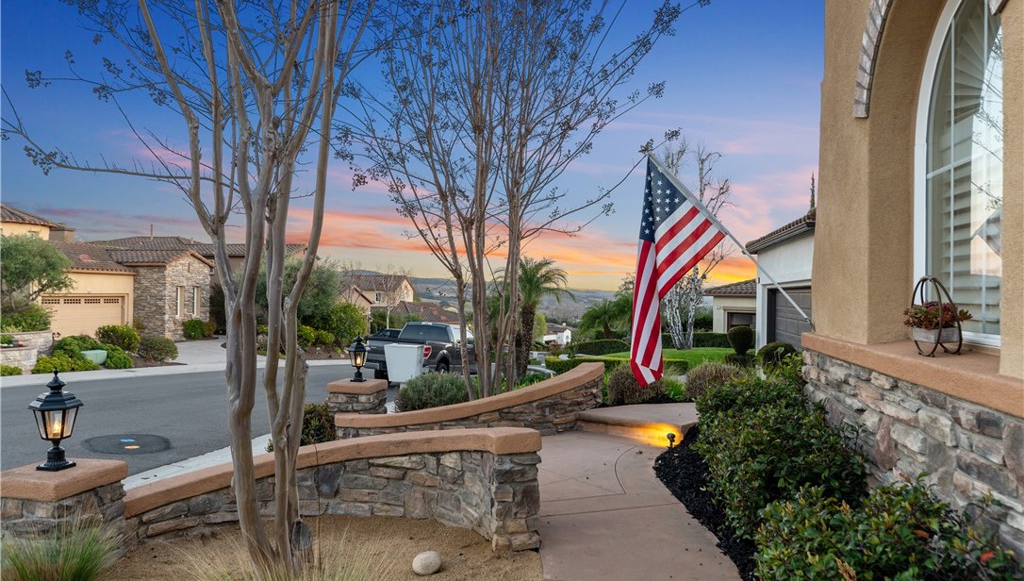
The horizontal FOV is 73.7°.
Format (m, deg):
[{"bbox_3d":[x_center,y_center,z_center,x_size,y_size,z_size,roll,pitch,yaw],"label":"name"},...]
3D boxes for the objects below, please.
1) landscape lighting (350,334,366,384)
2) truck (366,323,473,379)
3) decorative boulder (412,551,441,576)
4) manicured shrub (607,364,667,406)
[{"bbox_3d":[-1.660,0.730,7.400,0.235,0.525,0.235,0,0,-24],"label":"landscape lighting"},{"bbox_3d":[-2.440,2.020,22.150,2.020,1.930,5.890,0,-3,17],"label":"truck"},{"bbox_3d":[-0.457,1.455,3.650,0.152,0.115,0.130,0,0,0],"label":"decorative boulder"},{"bbox_3d":[1.495,1.130,8.200,0.730,0.520,0.700,0,0,0],"label":"manicured shrub"}]

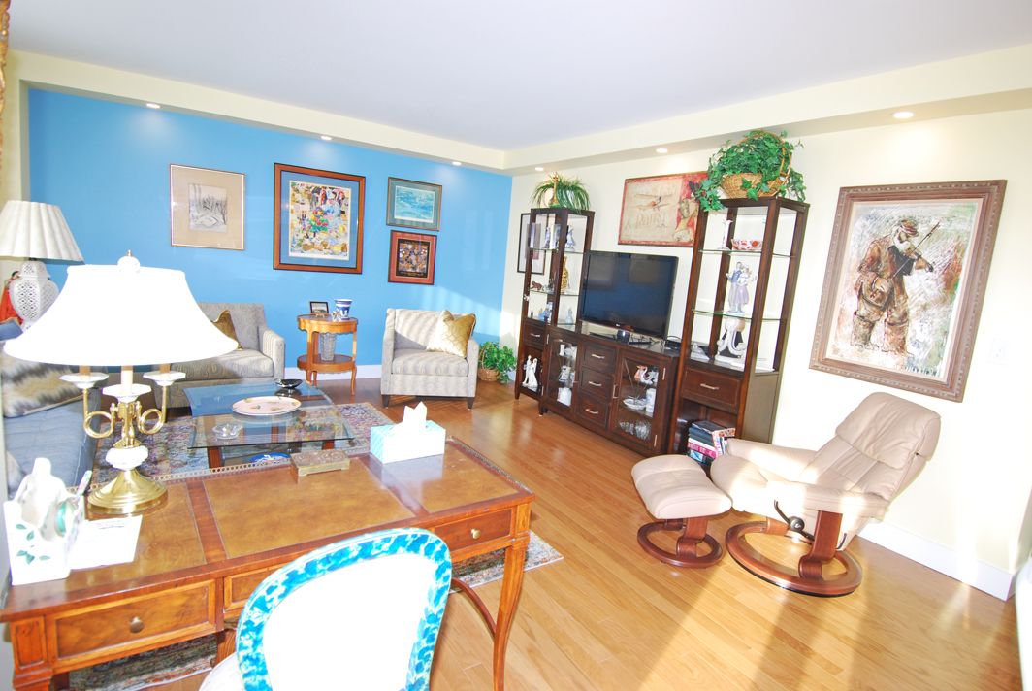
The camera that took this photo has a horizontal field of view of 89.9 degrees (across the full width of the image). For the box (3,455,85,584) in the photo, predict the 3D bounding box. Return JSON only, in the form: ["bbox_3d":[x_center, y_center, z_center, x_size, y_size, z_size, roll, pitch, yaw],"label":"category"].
[{"bbox_3d":[-0.962,0.351,1.059,0.100,0.195,0.150,-2,11,-32],"label":"box"}]

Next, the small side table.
[{"bbox_3d":[-1.859,0.108,5.074,0.555,0.750,0.555,-2,11,-32],"label":"small side table"}]

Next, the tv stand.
[{"bbox_3d":[0.853,0.372,4.392,0.450,0.873,1.485,-2,11,-32],"label":"tv stand"}]

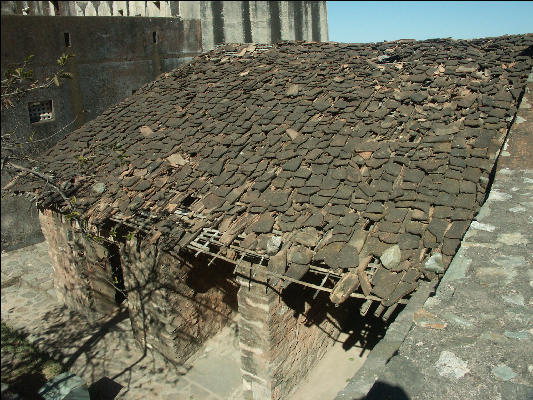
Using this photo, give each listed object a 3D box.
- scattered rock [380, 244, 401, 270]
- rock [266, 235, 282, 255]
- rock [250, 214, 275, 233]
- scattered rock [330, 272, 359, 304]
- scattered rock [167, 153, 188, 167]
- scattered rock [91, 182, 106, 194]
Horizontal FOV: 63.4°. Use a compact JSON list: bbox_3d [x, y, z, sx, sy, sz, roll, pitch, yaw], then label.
[{"bbox_3d":[1.578,0.732,5.486,0.300,0.150,0.220,-36,45,-18],"label":"scattered rock"},{"bbox_3d":[0.114,0.634,6.141,0.190,0.150,0.250,11,50,30],"label":"rock"},{"bbox_3d":[-0.061,0.358,6.572,0.280,0.050,0.340,3,47,23],"label":"rock"},{"bbox_3d":[0.969,1.100,5.358,0.180,0.110,0.430,22,56,36],"label":"scattered rock"},{"bbox_3d":[-1.724,-0.785,8.354,0.240,0.060,0.420,-34,44,-15],"label":"scattered rock"},{"bbox_3d":[-3.239,-0.222,8.314,0.270,0.120,0.200,23,57,37],"label":"scattered rock"}]

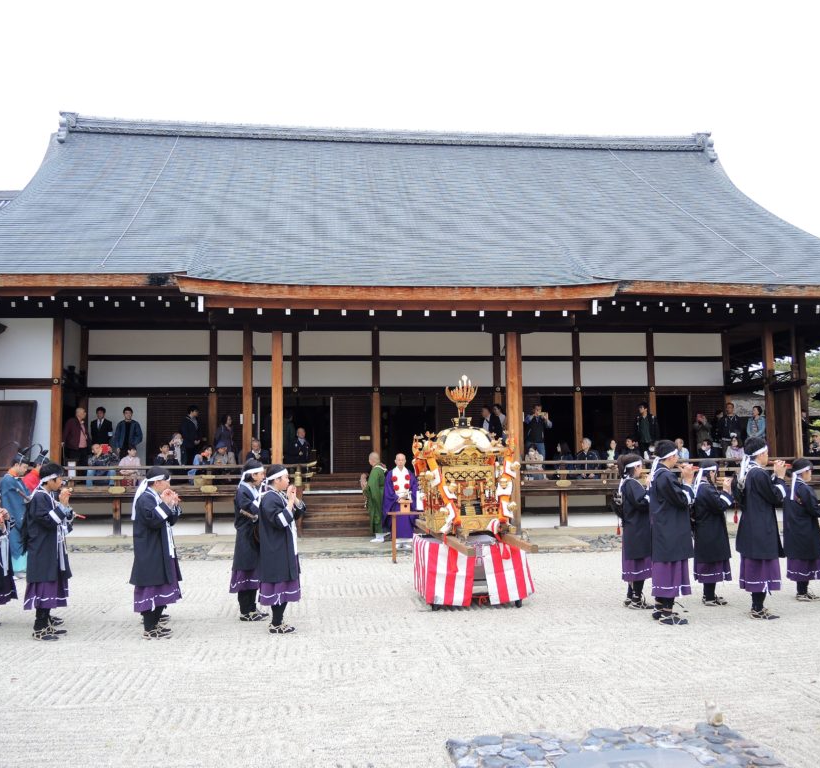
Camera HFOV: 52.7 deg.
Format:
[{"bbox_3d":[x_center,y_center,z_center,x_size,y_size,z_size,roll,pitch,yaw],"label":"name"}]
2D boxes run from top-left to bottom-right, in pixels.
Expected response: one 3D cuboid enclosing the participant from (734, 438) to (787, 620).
[{"bbox_3d":[3.363,1.373,7.948,0.470,1.692,0.490,0,-5,-6],"label":"participant"}]

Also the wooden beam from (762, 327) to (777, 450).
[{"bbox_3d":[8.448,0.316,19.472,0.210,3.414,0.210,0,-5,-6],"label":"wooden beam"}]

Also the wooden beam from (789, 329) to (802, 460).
[{"bbox_3d":[9.701,0.418,20.778,0.170,3.650,0.170,0,-4,-7],"label":"wooden beam"}]

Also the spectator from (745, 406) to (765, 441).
[{"bbox_3d":[8.112,1.323,19.384,0.460,1.594,0.340,-3,-6,26],"label":"spectator"}]

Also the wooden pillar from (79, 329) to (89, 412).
[{"bbox_3d":[-7.583,0.465,19.208,0.190,3.633,0.190,0,-5,-6],"label":"wooden pillar"}]

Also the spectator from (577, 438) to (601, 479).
[{"bbox_3d":[3.896,1.700,18.002,0.530,1.040,0.750,-1,-5,8],"label":"spectator"}]

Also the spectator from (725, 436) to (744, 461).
[{"bbox_3d":[7.198,1.687,18.367,0.460,1.055,0.700,-2,-5,12],"label":"spectator"}]

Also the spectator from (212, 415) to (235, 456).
[{"bbox_3d":[-4.239,1.445,18.797,0.480,1.507,0.360,3,-7,-37],"label":"spectator"}]

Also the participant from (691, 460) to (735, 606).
[{"bbox_3d":[3.258,1.595,8.972,0.440,1.538,0.460,0,-4,-6],"label":"participant"}]

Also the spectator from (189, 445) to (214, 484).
[{"bbox_3d":[-4.284,1.742,16.997,0.520,0.964,0.700,0,-5,-8],"label":"spectator"}]

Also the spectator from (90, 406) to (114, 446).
[{"bbox_3d":[-6.781,1.333,18.195,0.500,1.680,0.300,0,-4,-12],"label":"spectator"}]

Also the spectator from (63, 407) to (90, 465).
[{"bbox_3d":[-7.520,1.331,18.660,0.420,1.643,0.550,-6,-7,45],"label":"spectator"}]

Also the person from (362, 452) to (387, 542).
[{"bbox_3d":[-0.620,2.005,14.757,0.460,1.583,0.500,-2,-5,17],"label":"person"}]

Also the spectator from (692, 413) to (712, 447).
[{"bbox_3d":[7.043,1.452,19.859,0.500,1.443,0.400,-3,-6,28],"label":"spectator"}]

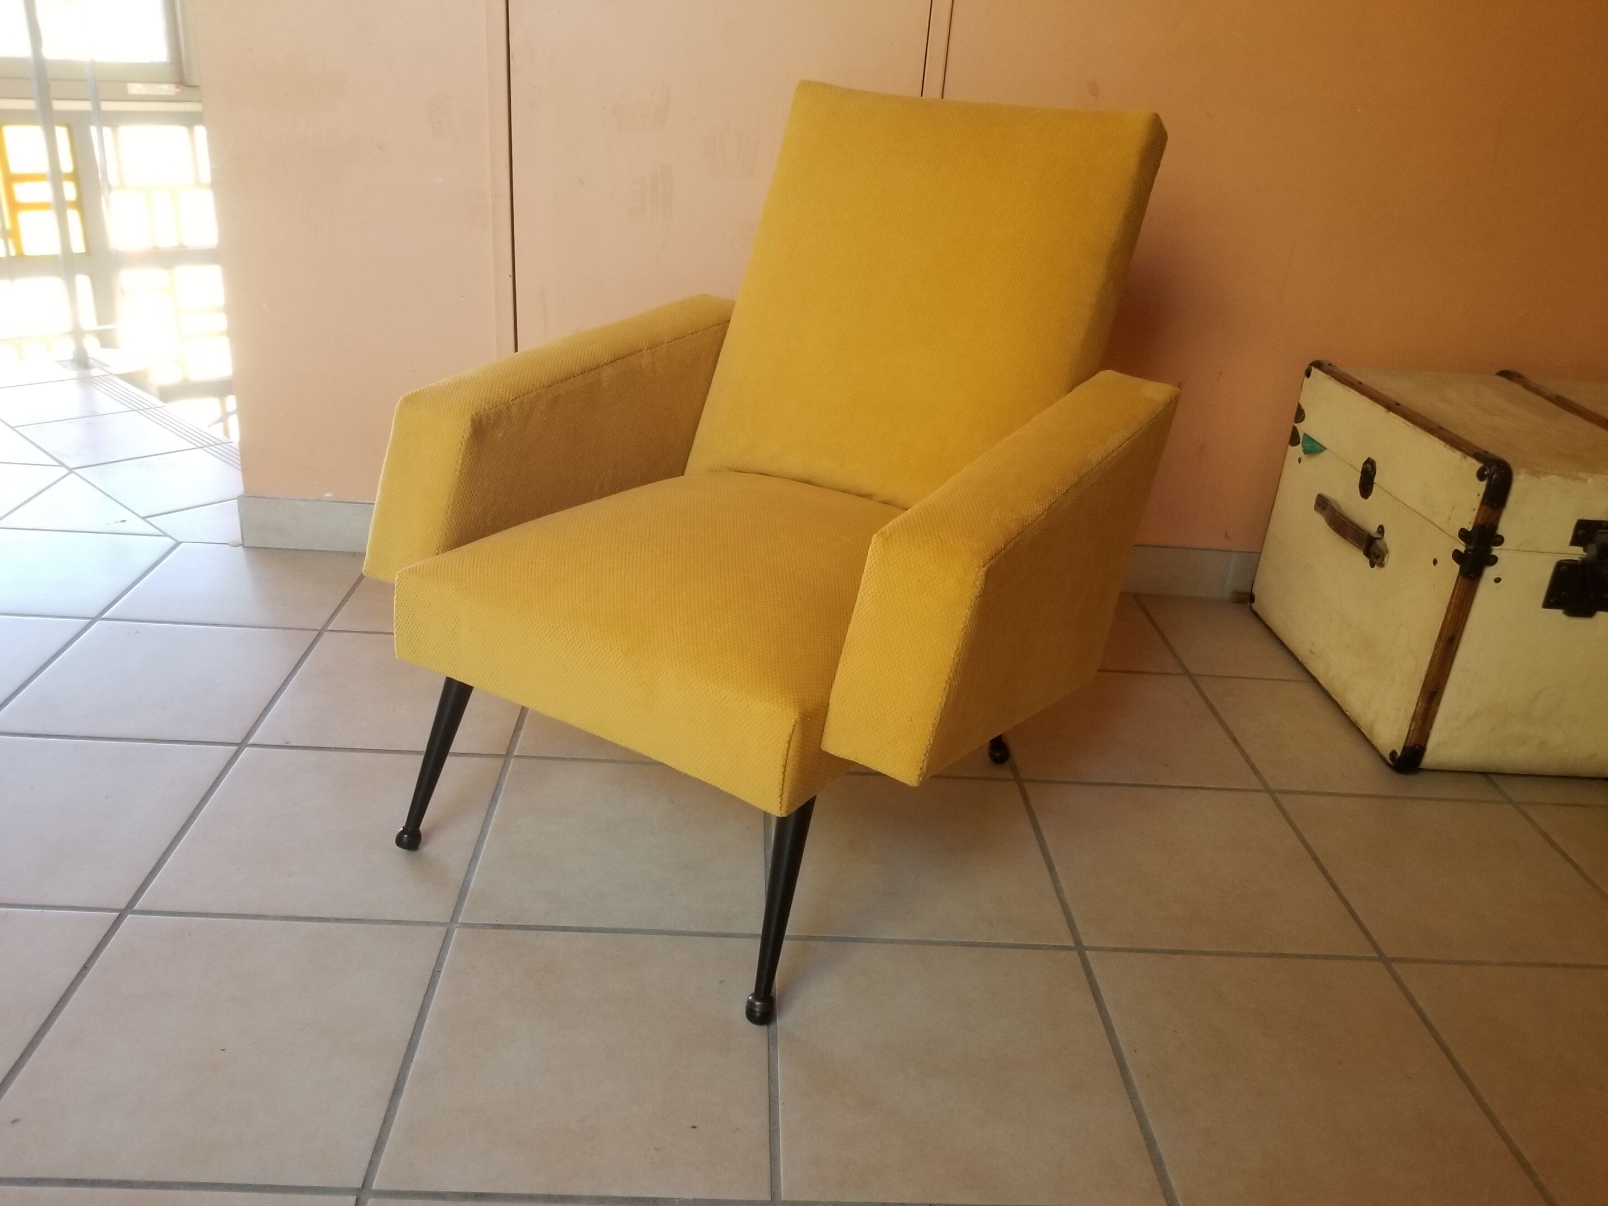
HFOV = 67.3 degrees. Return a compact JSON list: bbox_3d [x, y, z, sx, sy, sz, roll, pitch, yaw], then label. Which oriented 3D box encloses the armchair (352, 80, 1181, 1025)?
[{"bbox_3d":[-0.006,-0.166,1.445,0.710,0.828,0.862,18,27,26],"label":"armchair"}]

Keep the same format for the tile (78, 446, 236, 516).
[{"bbox_3d":[-1.239,-0.235,2.377,0.324,0.010,0.252,24,31,36],"label":"tile"}]

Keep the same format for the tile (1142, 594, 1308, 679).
[{"bbox_3d":[0.781,0.064,2.102,0.331,0.010,0.325,3,25,-4],"label":"tile"}]

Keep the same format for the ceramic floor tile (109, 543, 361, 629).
[{"bbox_3d":[-0.905,-0.030,1.991,0.331,0.010,0.325,3,25,-4],"label":"ceramic floor tile"}]

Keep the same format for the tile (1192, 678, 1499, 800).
[{"bbox_3d":[0.795,0.201,1.803,0.331,0.010,0.325,3,25,-4],"label":"tile"}]

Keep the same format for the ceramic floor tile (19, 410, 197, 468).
[{"bbox_3d":[-1.485,-0.346,2.574,0.332,0.010,0.252,24,31,36],"label":"ceramic floor tile"}]

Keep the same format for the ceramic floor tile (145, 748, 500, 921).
[{"bbox_3d":[-0.542,0.265,1.414,0.331,0.010,0.325,3,25,-4],"label":"ceramic floor tile"}]

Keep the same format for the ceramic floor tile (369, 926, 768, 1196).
[{"bbox_3d":[-0.195,0.421,1.137,0.331,0.010,0.325,3,25,-4],"label":"ceramic floor tile"}]

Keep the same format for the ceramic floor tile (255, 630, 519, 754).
[{"bbox_3d":[-0.556,0.127,1.714,0.331,0.010,0.325,3,25,-4],"label":"ceramic floor tile"}]

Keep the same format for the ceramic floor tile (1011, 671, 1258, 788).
[{"bbox_3d":[0.456,0.183,1.780,0.331,0.010,0.325,3,25,-4],"label":"ceramic floor tile"}]

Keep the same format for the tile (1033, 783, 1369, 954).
[{"bbox_3d":[0.467,0.321,1.480,0.331,0.010,0.325,3,25,-4],"label":"tile"}]

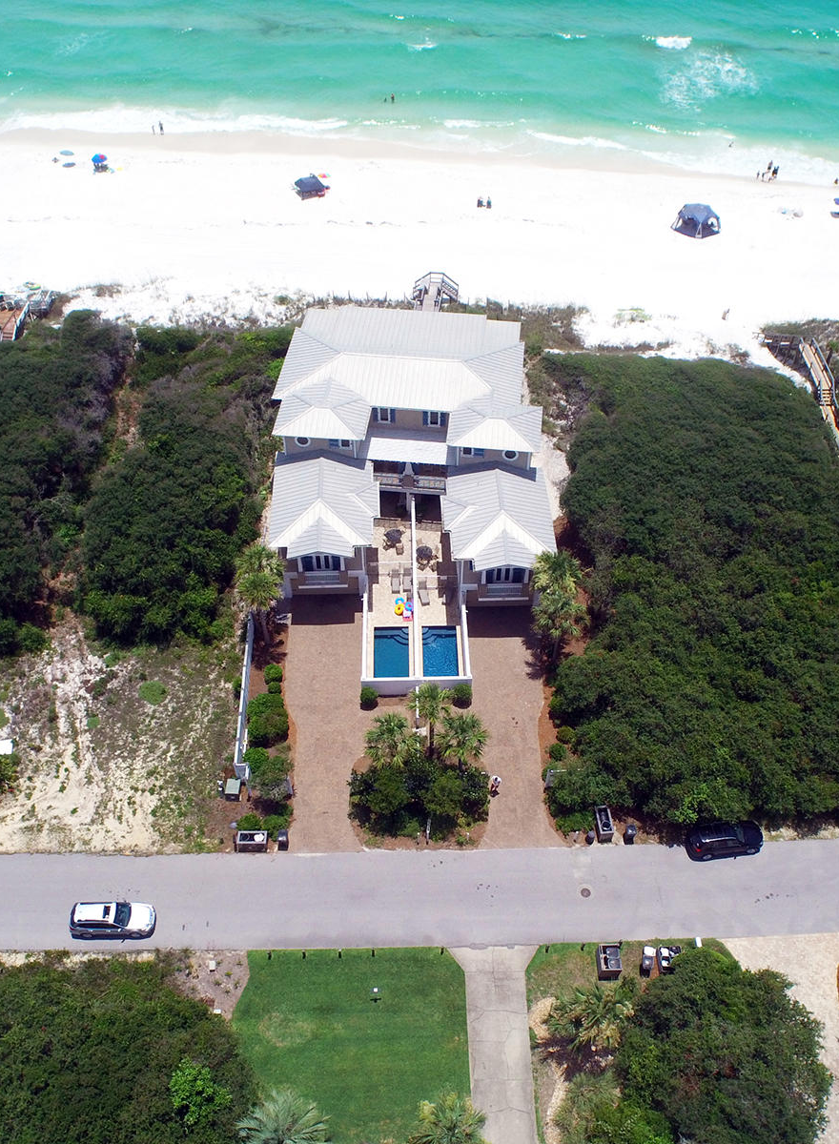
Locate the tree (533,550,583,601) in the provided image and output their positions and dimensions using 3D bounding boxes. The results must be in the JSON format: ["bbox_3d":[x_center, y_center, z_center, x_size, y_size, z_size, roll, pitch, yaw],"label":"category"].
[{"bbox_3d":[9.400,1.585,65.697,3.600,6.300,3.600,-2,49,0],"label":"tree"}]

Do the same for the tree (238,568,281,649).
[{"bbox_3d":[-11.381,3.043,69.111,3.100,7.300,3.100,1,47,0],"label":"tree"}]

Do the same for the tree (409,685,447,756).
[{"bbox_3d":[0.622,10.068,63.042,2.800,6.600,2.800,1,47,0],"label":"tree"}]

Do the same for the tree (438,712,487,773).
[{"bbox_3d":[2.812,11.649,62.115,3.400,5.800,3.400,1,47,0],"label":"tree"}]

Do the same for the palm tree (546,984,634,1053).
[{"bbox_3d":[8.670,22.986,48.974,4.400,3.600,4.000,-2,49,0],"label":"palm tree"}]

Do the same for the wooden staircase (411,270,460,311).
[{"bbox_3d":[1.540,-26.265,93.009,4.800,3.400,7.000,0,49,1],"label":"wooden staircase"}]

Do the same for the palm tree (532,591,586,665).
[{"bbox_3d":[9.877,4.590,67.754,3.800,7.400,3.800,1,47,0],"label":"palm tree"}]

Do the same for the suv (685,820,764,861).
[{"bbox_3d":[19.255,16.658,60.297,4.780,1.750,1.930,-5,47,-5],"label":"suv"}]

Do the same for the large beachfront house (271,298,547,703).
[{"bbox_3d":[-0.453,-8.729,72.257,20.000,10.600,28.500,1,49,2],"label":"large beachfront house"}]

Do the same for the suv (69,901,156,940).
[{"bbox_3d":[-17.292,19.526,53.867,4.800,1.750,1.930,-1,49,0],"label":"suv"}]

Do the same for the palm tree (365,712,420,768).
[{"bbox_3d":[-1.580,11.065,58.398,3.500,5.400,3.500,-2,49,0],"label":"palm tree"}]

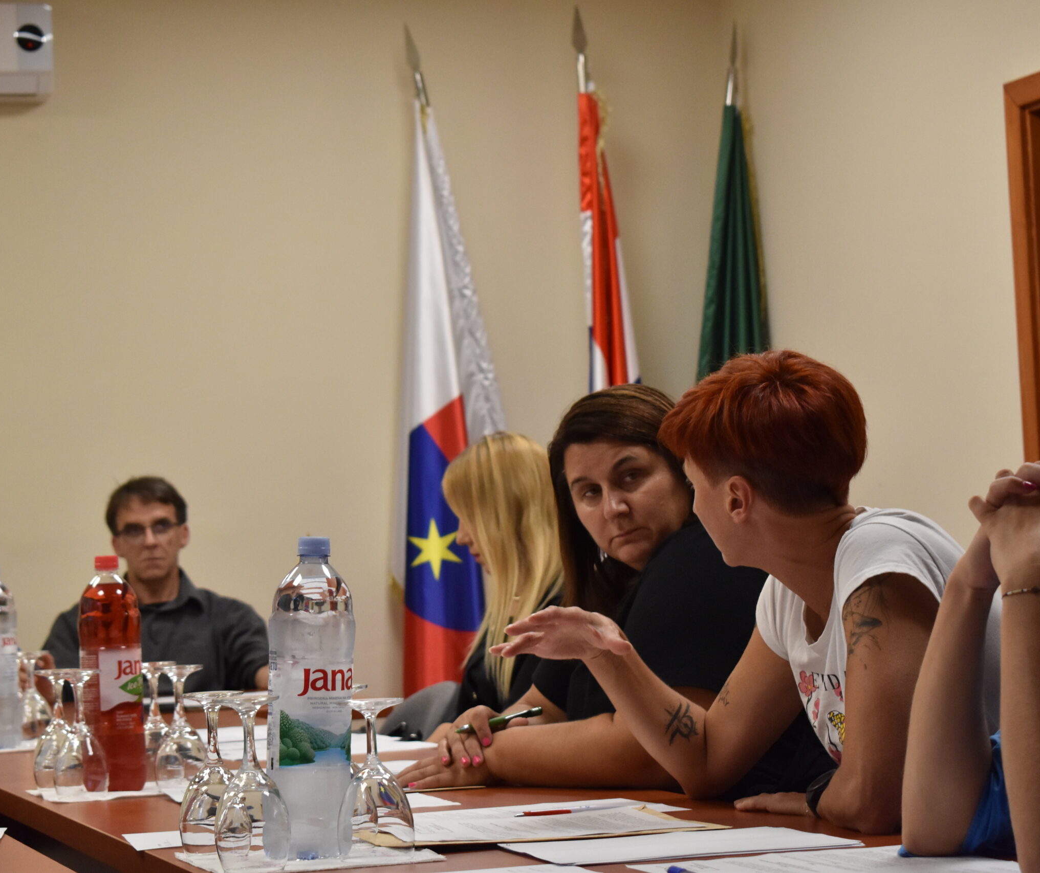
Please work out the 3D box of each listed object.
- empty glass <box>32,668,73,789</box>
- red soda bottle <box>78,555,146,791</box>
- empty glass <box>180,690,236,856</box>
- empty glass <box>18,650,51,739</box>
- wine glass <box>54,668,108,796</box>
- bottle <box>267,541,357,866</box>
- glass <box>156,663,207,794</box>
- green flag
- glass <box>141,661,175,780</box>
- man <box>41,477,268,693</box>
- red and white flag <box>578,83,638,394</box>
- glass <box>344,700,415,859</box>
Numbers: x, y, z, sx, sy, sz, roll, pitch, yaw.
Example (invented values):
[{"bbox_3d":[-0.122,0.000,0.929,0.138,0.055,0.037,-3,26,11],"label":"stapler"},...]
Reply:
[{"bbox_3d":[-0.658,0.413,4.215,0.073,0.168,0.073,-1,-3,-18],"label":"empty glass"},{"bbox_3d":[-0.563,0.323,4.111,0.087,0.320,0.087,-3,-2,0],"label":"red soda bottle"},{"bbox_3d":[-0.318,0.350,3.107,0.073,0.168,0.073,-1,-3,-18],"label":"empty glass"},{"bbox_3d":[-0.922,0.489,5.657,0.073,0.168,0.073,-1,-3,-18],"label":"empty glass"},{"bbox_3d":[-0.602,0.405,4.088,0.073,0.168,0.073,-1,-3,-18],"label":"wine glass"},{"bbox_3d":[-0.211,0.263,3.025,0.087,0.320,0.087,-3,-2,0],"label":"bottle"},{"bbox_3d":[-0.461,0.398,4.047,0.073,0.168,0.073,-1,-3,-18],"label":"glass"},{"bbox_3d":[0.604,-0.055,8.282,0.320,1.750,0.260,-2,-2,-18],"label":"green flag"},{"bbox_3d":[-0.518,0.405,4.250,0.076,0.163,0.076,-2,-2,-7],"label":"glass"},{"bbox_3d":[-0.824,0.717,6.884,0.570,1.260,0.780,-2,-2,-12],"label":"man"},{"bbox_3d":[0.280,-0.040,8.300,0.250,1.820,0.200,-2,-3,-7],"label":"red and white flag"},{"bbox_3d":[-0.142,0.335,2.917,0.076,0.161,0.076,-3,-2,-3],"label":"glass"}]

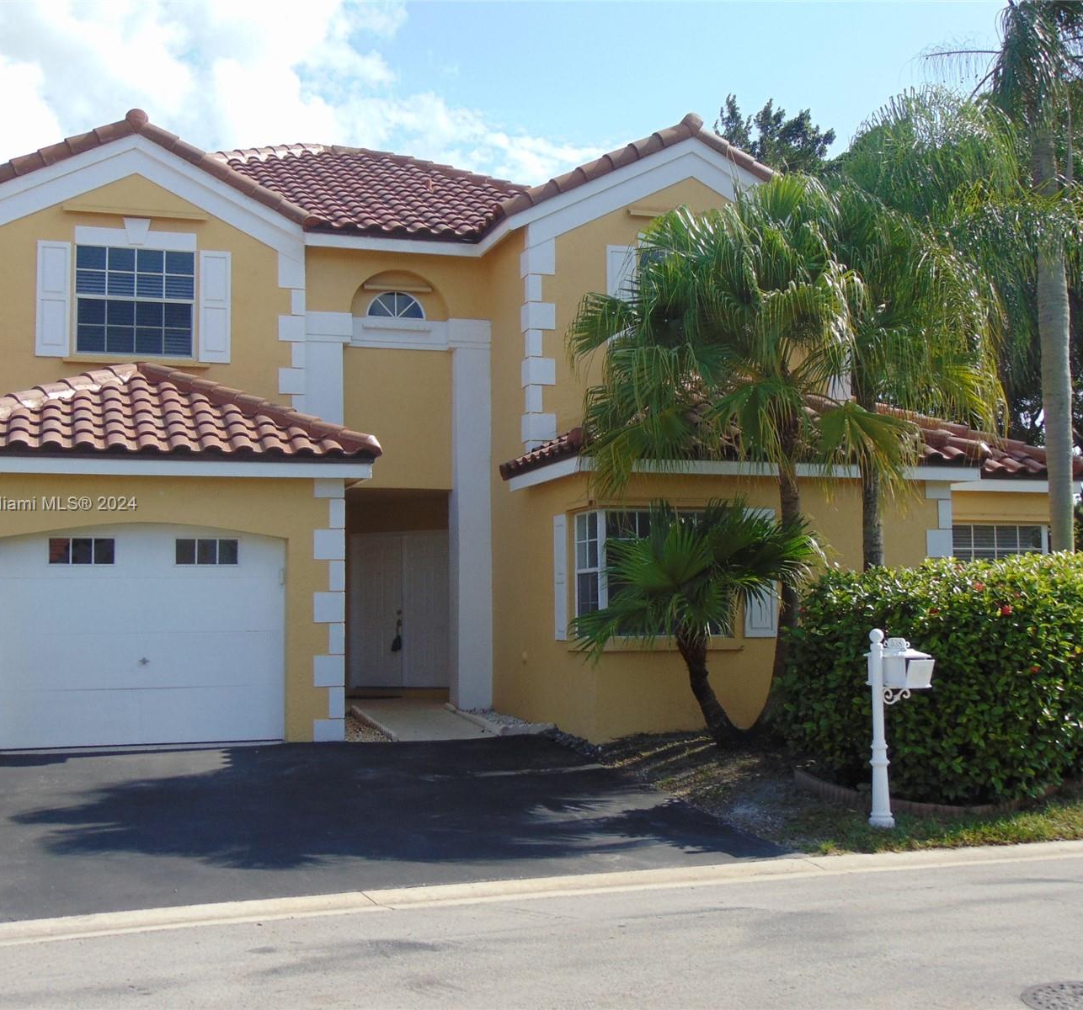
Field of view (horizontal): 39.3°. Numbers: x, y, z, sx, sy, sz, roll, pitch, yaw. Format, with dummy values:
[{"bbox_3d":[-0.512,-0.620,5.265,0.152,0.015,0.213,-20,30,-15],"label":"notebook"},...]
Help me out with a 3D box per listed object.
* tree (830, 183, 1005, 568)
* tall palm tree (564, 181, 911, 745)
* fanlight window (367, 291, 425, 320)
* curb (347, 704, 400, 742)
[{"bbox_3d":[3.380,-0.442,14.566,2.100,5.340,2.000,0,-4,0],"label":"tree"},{"bbox_3d":[1.829,-0.444,14.119,3.050,5.260,2.800,0,-4,0],"label":"tall palm tree"},{"bbox_3d":[-1.799,-2.479,18.868,0.740,0.370,0.100,1,-4,-18],"label":"fanlight window"},{"bbox_3d":[-1.860,2.415,16.709,0.140,0.200,2.500,1,-4,-18],"label":"curb"}]

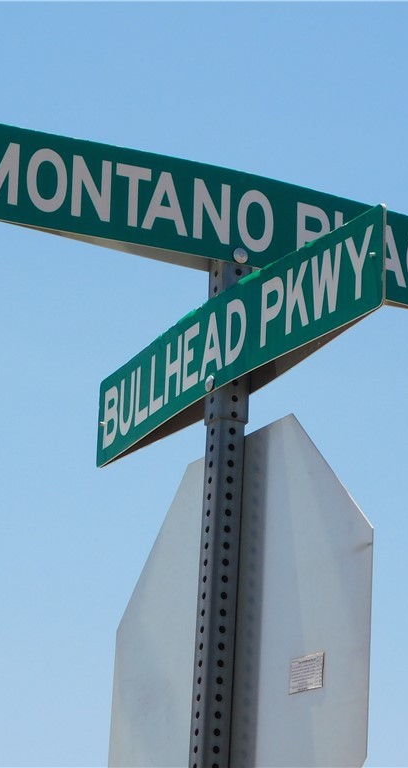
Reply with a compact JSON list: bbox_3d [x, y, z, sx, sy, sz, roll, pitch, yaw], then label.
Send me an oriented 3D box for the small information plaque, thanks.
[{"bbox_3d":[0.142,0.402,3.741,0.003,0.050,0.090,13,-18,-26],"label":"small information plaque"}]

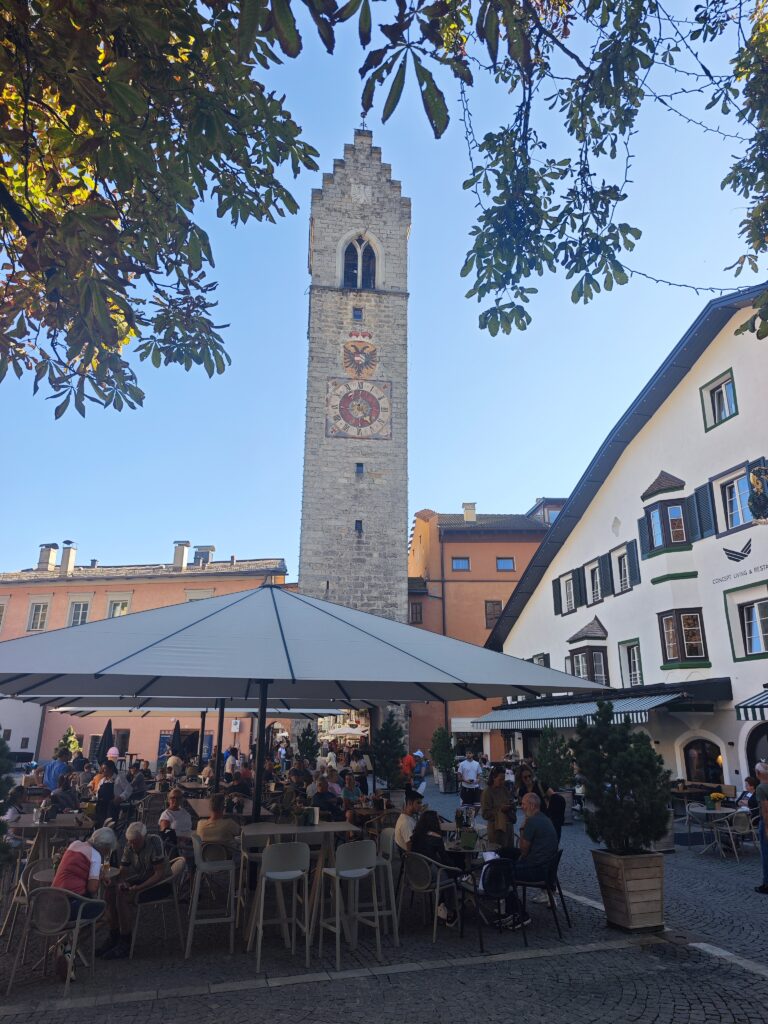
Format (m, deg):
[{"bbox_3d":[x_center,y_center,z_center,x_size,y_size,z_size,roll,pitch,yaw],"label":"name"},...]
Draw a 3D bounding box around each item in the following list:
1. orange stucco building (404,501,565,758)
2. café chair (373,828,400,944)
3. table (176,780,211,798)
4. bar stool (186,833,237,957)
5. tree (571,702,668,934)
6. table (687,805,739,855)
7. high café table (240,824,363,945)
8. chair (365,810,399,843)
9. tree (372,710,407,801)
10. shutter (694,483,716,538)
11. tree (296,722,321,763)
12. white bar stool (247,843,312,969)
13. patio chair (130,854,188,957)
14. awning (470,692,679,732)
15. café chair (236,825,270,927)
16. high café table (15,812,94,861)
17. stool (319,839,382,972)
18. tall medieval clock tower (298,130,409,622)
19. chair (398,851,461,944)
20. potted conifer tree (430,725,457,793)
[{"bbox_3d":[6.923,8.820,47.462,11.800,17.200,11.000,0,-18,2],"label":"orange stucco building"},{"bbox_3d":[-0.104,3.817,6.962,0.480,1.010,0.460,4,-19,-10],"label":"café chair"},{"bbox_3d":[-3.600,5.716,12.842,0.800,1.060,1.150,5,-19,-14],"label":"table"},{"bbox_3d":[-1.759,3.779,6.796,0.495,1.030,0.485,9,-20,-26],"label":"bar stool"},{"bbox_3d":[2.790,3.435,7.845,1.080,2.340,1.050,6,-19,-15],"label":"tree"},{"bbox_3d":[6.136,5.927,12.652,0.891,0.733,0.891,0,-18,0],"label":"table"},{"bbox_3d":[-0.815,3.720,6.768,1.140,1.060,0.830,5,-19,-13],"label":"high café table"},{"bbox_3d":[0.032,5.451,11.471,0.560,0.810,0.550,9,-20,-25],"label":"chair"},{"bbox_3d":[0.147,6.143,16.397,0.812,2.594,0.812,0,-18,0],"label":"tree"},{"bbox_3d":[7.908,-0.024,16.744,0.050,1.286,0.517,6,-19,-16],"label":"shutter"},{"bbox_3d":[-2.885,9.298,25.885,0.850,2.465,0.850,2,-18,-6],"label":"tree"},{"bbox_3d":[-0.961,3.666,6.439,0.485,1.030,0.495,7,-19,-19],"label":"white bar stool"},{"bbox_3d":[-2.247,3.898,6.798,0.540,0.810,0.560,10,-20,-27],"label":"patio chair"},{"bbox_3d":[4.566,5.424,18.133,0.941,0.614,8.811,6,-19,-16],"label":"awning"},{"bbox_3d":[-1.328,4.007,7.427,0.470,1.010,0.500,4,-19,-12],"label":"café chair"},{"bbox_3d":[-3.770,4.029,7.626,0.911,1.049,0.941,4,-19,-11],"label":"high café table"},{"bbox_3d":[-0.328,3.708,6.552,0.475,1.030,0.485,13,-22,-33],"label":"stool"},{"bbox_3d":[-2.145,-6.281,47.927,6.900,46.000,6.900,3,-19,-7],"label":"tall medieval clock tower"},{"bbox_3d":[0.483,4.036,7.255,0.560,0.790,0.570,-16,-24,40],"label":"chair"},{"bbox_3d":[2.155,9.020,24.725,0.900,2.337,0.900,-1,-18,5],"label":"potted conifer tree"}]

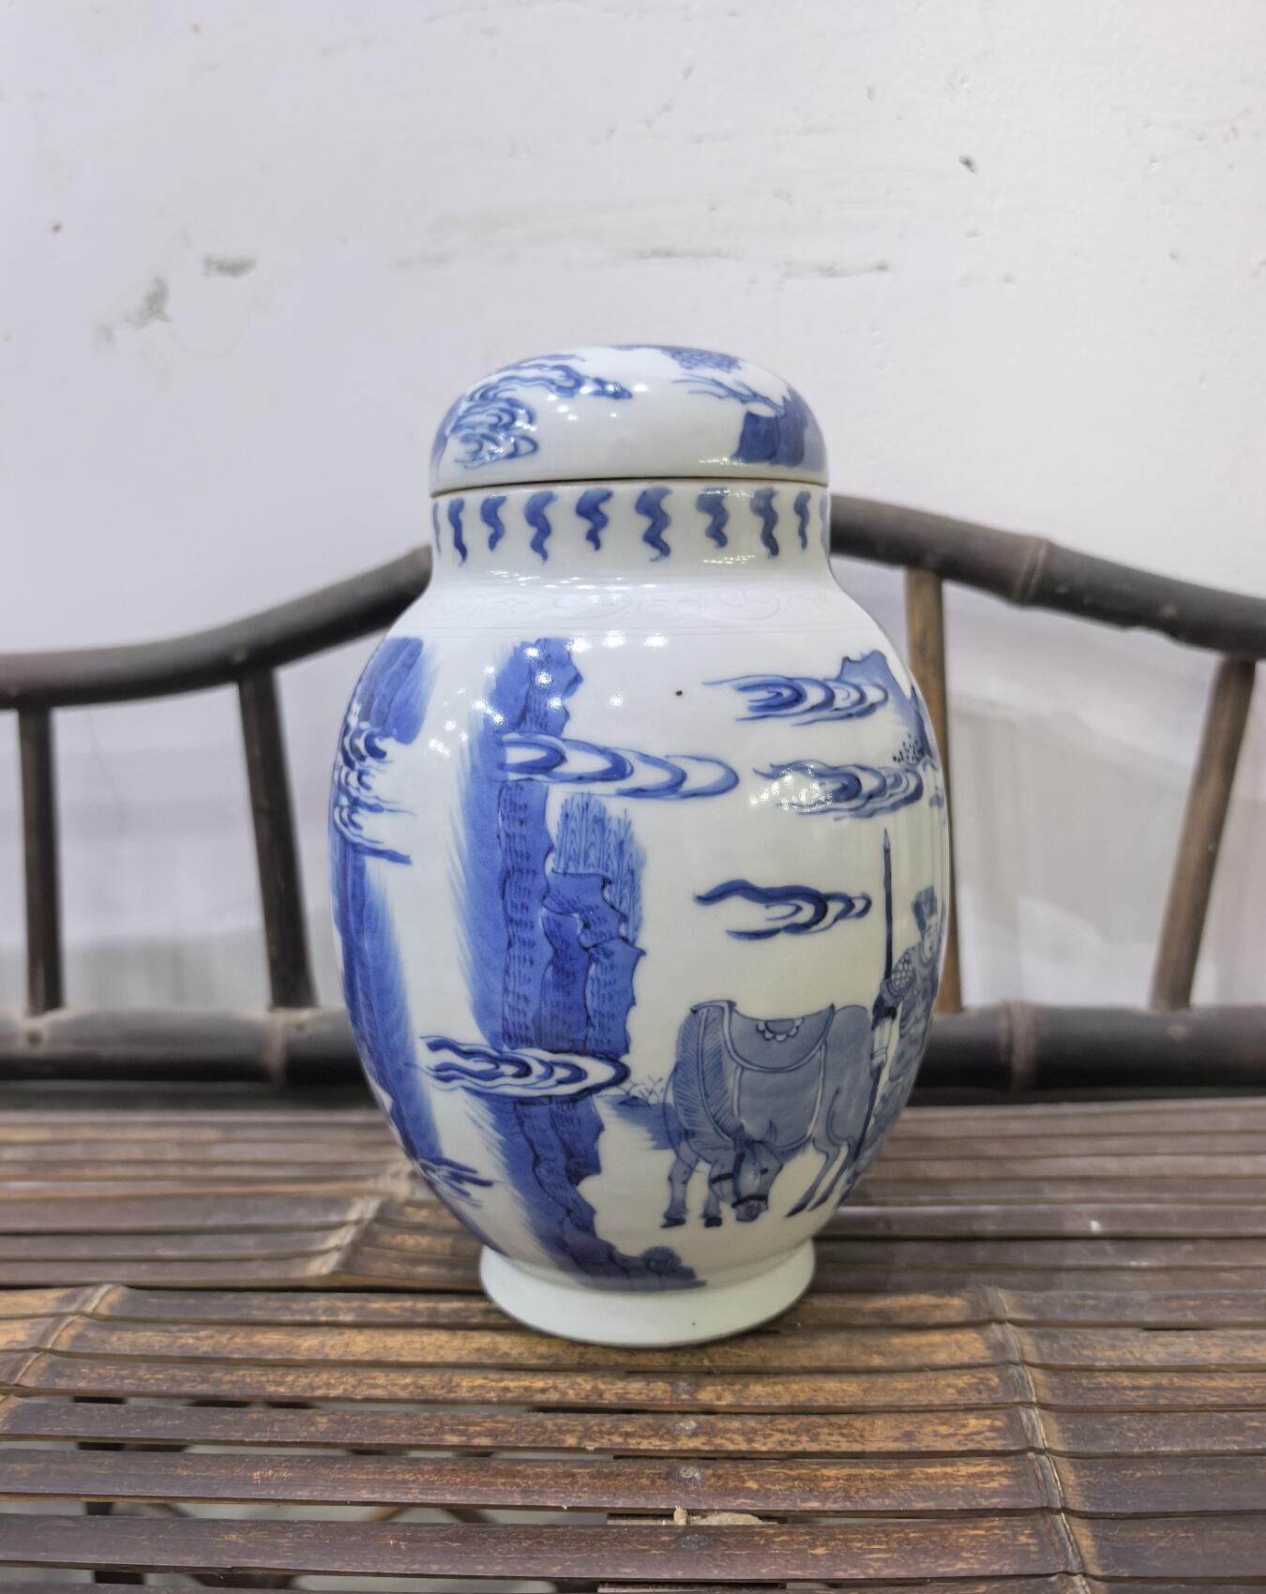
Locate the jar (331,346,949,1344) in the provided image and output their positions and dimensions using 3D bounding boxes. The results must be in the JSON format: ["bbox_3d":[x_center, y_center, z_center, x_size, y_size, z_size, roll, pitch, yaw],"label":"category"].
[{"bbox_3d":[0.002,0.011,0.425,0.195,0.294,0.195,-2,8,0],"label":"jar"}]

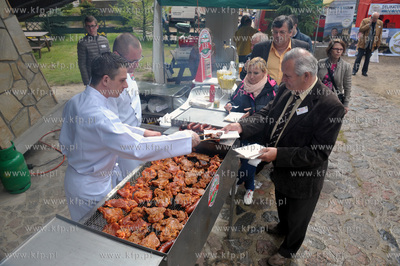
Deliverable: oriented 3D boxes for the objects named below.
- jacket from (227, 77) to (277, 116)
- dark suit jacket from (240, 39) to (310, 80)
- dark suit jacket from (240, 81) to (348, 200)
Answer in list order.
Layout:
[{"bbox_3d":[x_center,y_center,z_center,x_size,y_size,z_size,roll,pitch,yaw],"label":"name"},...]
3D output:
[{"bbox_3d":[0.528,-0.240,2.738,0.490,0.630,0.390,11,25,25],"label":"jacket"},{"bbox_3d":[0.815,-0.558,3.106,0.590,0.780,0.380,7,24,18],"label":"dark suit jacket"},{"bbox_3d":[0.672,-0.022,2.103,0.510,0.790,0.610,-12,25,-26],"label":"dark suit jacket"}]

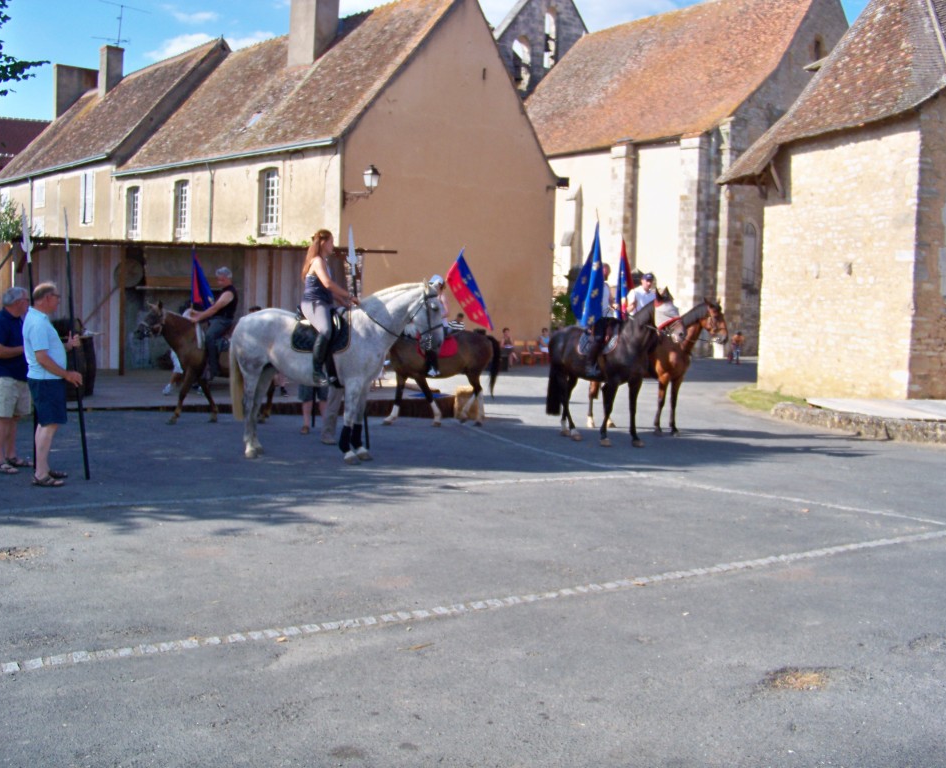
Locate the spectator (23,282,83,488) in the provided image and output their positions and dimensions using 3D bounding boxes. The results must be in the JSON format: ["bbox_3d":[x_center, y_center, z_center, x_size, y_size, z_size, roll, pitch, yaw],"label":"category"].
[{"bbox_3d":[-3.661,0.004,8.500,0.460,1.750,0.550,0,4,-16],"label":"spectator"}]

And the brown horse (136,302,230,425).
[{"bbox_3d":[-3.534,-0.282,13.260,2.080,1.620,0.500,0,4,-16],"label":"brown horse"}]

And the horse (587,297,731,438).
[{"bbox_3d":[2.436,-0.245,13.349,2.150,1.830,0.520,5,5,39],"label":"horse"}]

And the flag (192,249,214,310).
[{"bbox_3d":[-3.630,-1.402,13.100,0.310,0.820,0.200,1,4,-6],"label":"flag"}]

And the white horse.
[{"bbox_3d":[-1.430,-0.114,10.150,2.250,1.840,0.600,2,4,15],"label":"white horse"}]

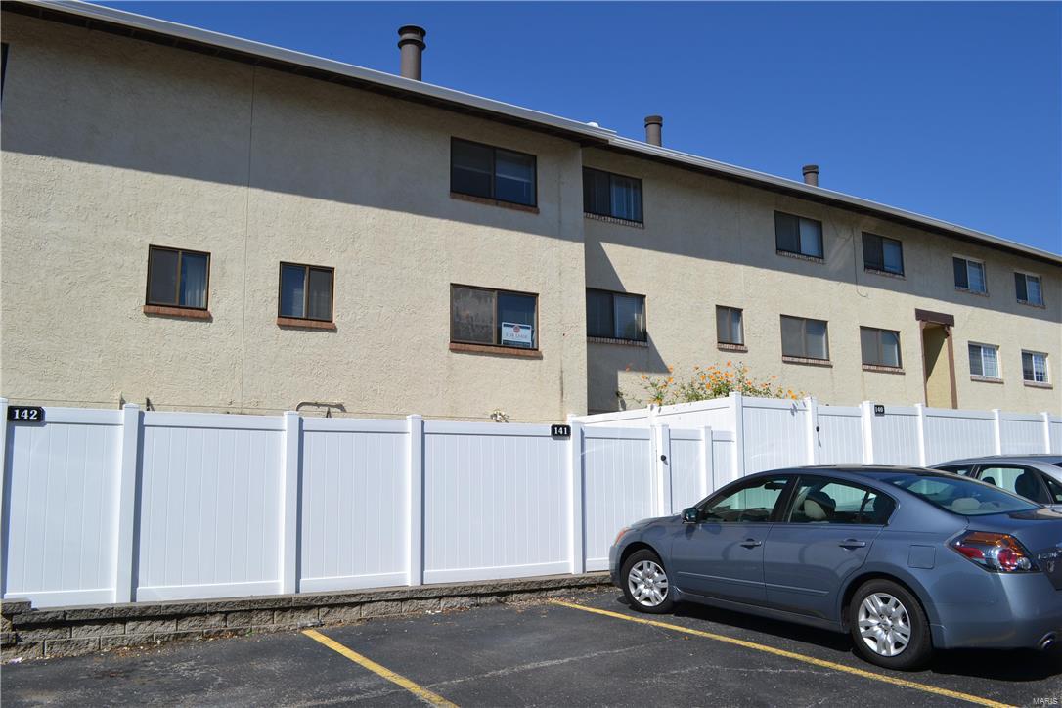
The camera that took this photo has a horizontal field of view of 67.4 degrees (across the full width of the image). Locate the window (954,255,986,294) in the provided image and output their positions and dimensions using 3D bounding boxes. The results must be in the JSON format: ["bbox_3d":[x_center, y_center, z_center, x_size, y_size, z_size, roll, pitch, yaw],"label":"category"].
[{"bbox_3d":[13.885,-2.482,25.201,1.804,0.994,0.100,4,-9,-32],"label":"window"}]

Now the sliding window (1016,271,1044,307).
[{"bbox_3d":[16.947,-2.199,27.103,1.781,0.983,0.100,4,-9,-32],"label":"sliding window"}]

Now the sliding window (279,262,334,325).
[{"bbox_3d":[-3.581,-0.981,12.704,0.868,0.887,0.100,4,-9,-32],"label":"sliding window"}]

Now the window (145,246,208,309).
[{"bbox_3d":[-5.126,-1.092,11.590,0.838,0.882,0.100,4,-9,-31],"label":"window"}]

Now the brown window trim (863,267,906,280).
[{"bbox_3d":[9.964,-2.242,22.485,1.802,0.110,0.110,5,-10,-31],"label":"brown window trim"}]

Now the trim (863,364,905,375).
[{"bbox_3d":[9.752,0.438,22.104,1.876,0.141,0.130,4,-9,-32],"label":"trim"}]

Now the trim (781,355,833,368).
[{"bbox_3d":[6.993,0.184,20.216,1.886,0.124,0.100,4,-9,-31],"label":"trim"}]

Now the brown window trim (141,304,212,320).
[{"bbox_3d":[-5.098,-0.592,11.496,0.905,0.105,0.100,4,-9,-31],"label":"brown window trim"}]

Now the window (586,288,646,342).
[{"bbox_3d":[1.816,-0.824,17.300,1.773,1.040,0.100,4,-9,-32],"label":"window"}]

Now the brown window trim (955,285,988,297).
[{"bbox_3d":[13.598,-1.918,24.637,1.709,0.110,0.110,5,-10,-31],"label":"brown window trim"}]

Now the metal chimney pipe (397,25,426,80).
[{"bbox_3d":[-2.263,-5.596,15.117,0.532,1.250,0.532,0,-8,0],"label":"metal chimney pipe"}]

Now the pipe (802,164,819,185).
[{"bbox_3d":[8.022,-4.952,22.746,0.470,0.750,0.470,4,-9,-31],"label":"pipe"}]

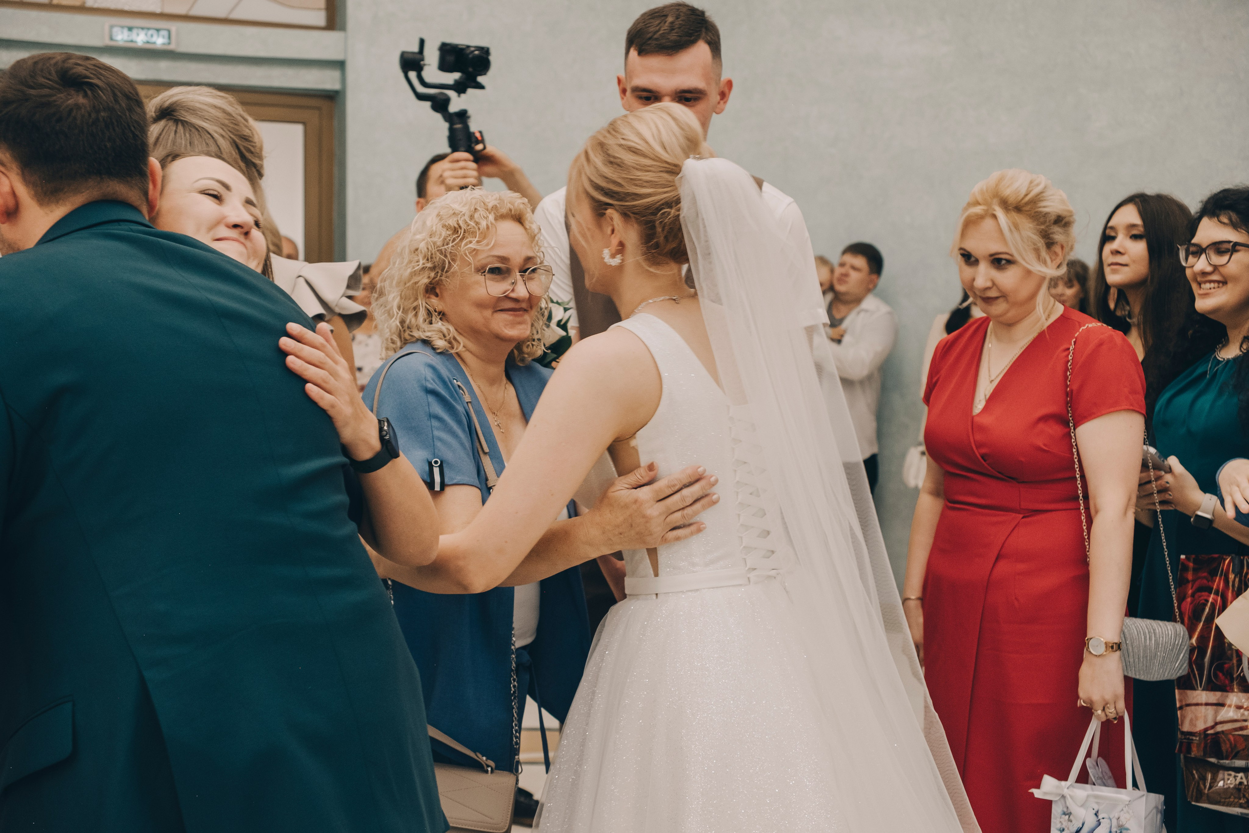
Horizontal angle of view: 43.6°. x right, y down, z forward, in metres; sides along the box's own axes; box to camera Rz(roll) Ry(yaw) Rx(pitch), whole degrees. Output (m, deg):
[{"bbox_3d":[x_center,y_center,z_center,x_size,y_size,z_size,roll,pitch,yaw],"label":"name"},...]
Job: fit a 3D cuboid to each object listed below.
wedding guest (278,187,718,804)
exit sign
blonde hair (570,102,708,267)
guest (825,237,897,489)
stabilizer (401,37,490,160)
[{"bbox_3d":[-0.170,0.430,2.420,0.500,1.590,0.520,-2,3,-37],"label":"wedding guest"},{"bbox_3d":[-2.100,-1.650,6.780,0.305,0.103,0.030,-1,3,-21],"label":"exit sign"},{"bbox_3d":[0.023,-0.313,2.120,0.205,0.225,0.175,2,3,37],"label":"blonde hair"},{"bbox_3d":[0.940,0.160,6.600,0.540,1.780,0.420,3,3,45],"label":"guest"},{"bbox_3d":[-0.440,-0.755,3.900,0.220,0.370,0.180,-8,3,-25],"label":"stabilizer"}]

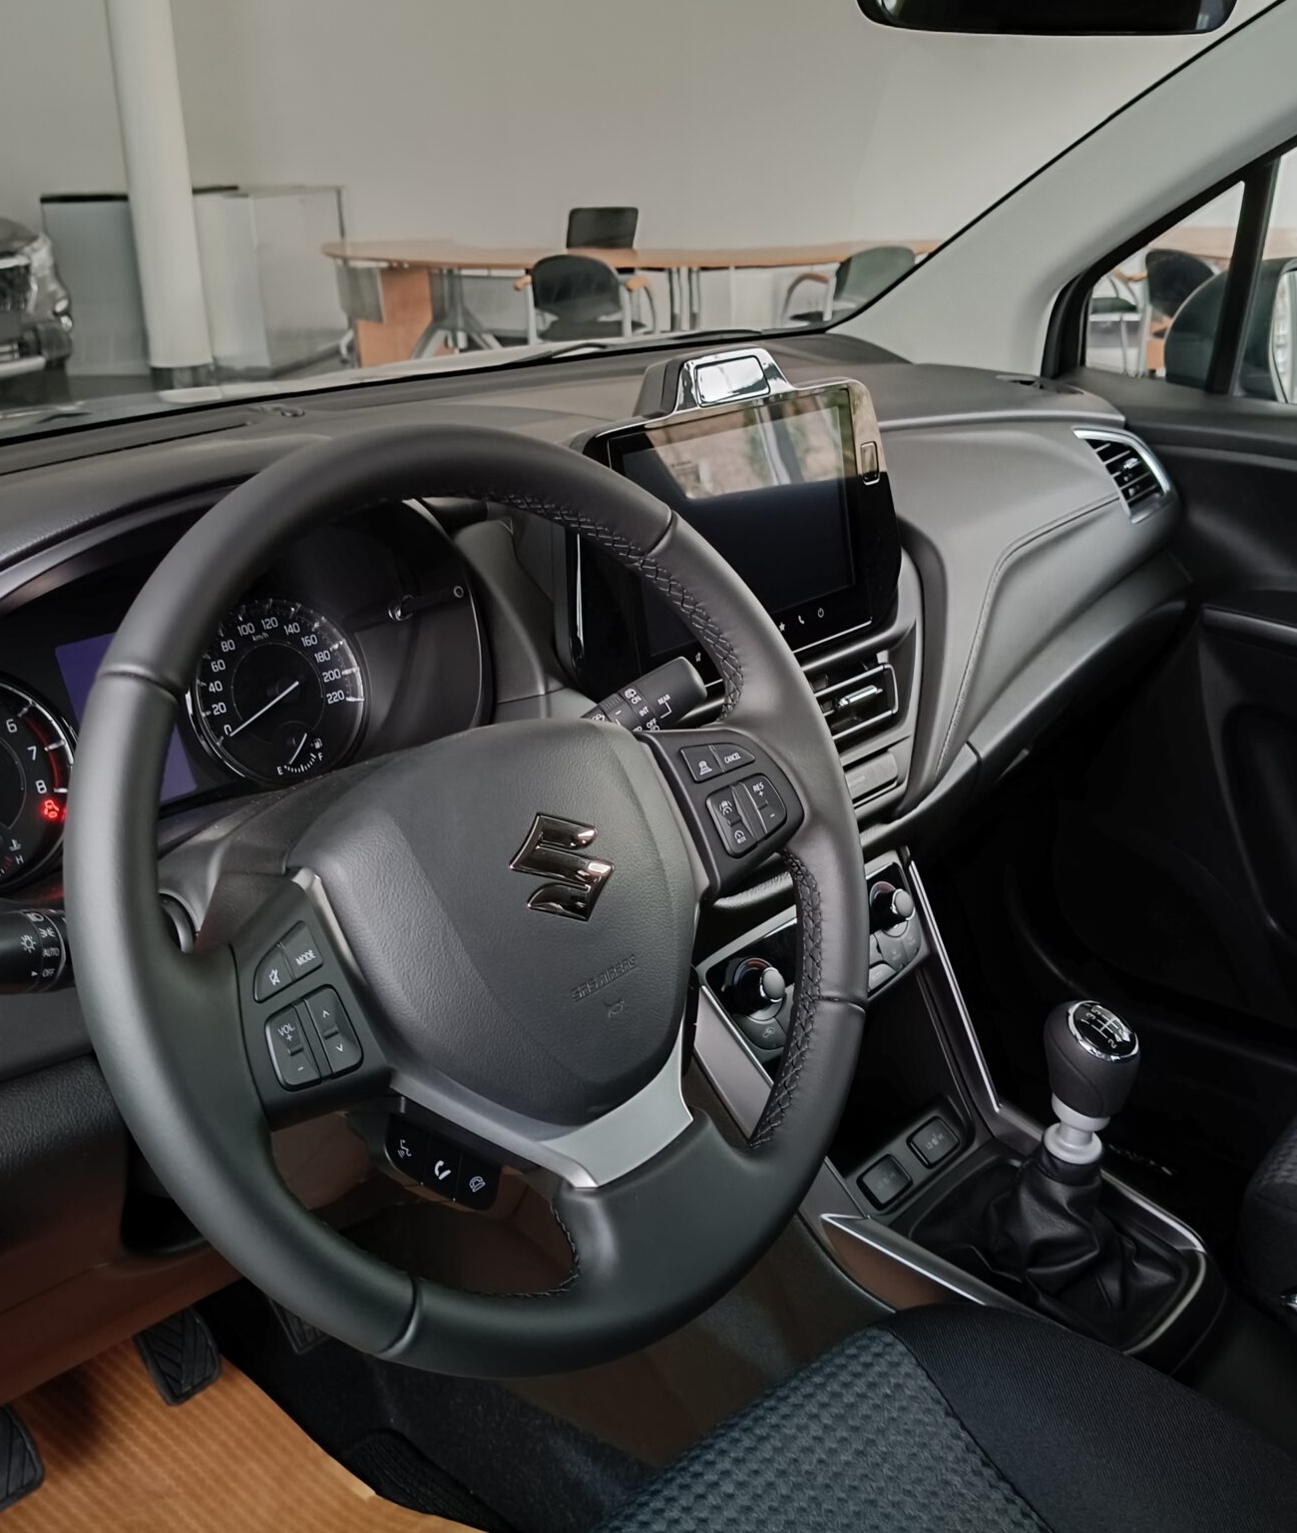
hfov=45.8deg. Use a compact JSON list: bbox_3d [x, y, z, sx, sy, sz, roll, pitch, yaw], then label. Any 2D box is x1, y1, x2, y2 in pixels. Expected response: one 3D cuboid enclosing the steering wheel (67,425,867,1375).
[{"bbox_3d":[-0.056,0.047,0.621,0.370,0.370,0.090,-26,5,-41],"label":"steering wheel"}]

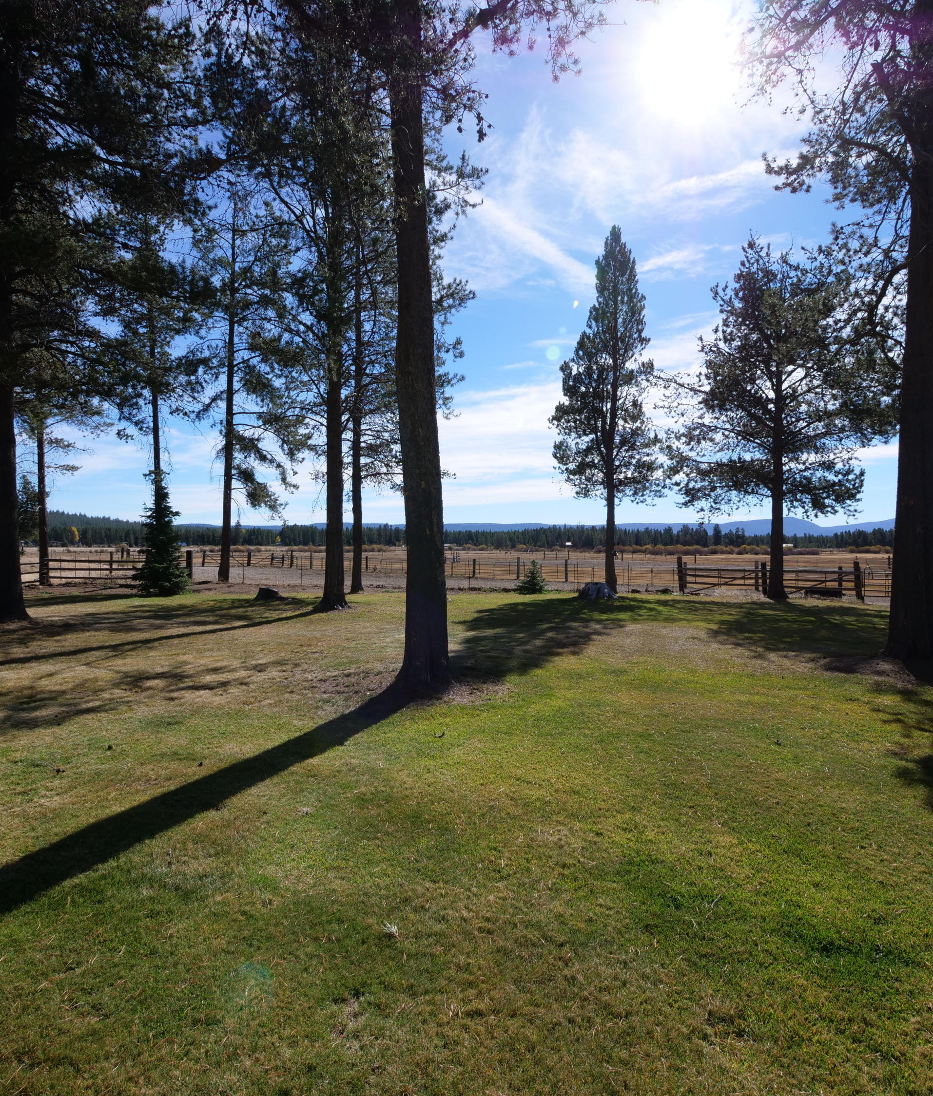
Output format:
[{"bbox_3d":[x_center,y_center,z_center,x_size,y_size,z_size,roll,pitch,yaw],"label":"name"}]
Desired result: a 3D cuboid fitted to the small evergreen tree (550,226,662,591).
[{"bbox_3d":[5.850,-5.800,24.600,4.700,15.300,4.600,0,1,0],"label":"small evergreen tree"}]

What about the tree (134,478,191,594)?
[{"bbox_3d":[-11.700,-0.500,22.600,2.250,4.550,2.250,0,1,0],"label":"tree"}]

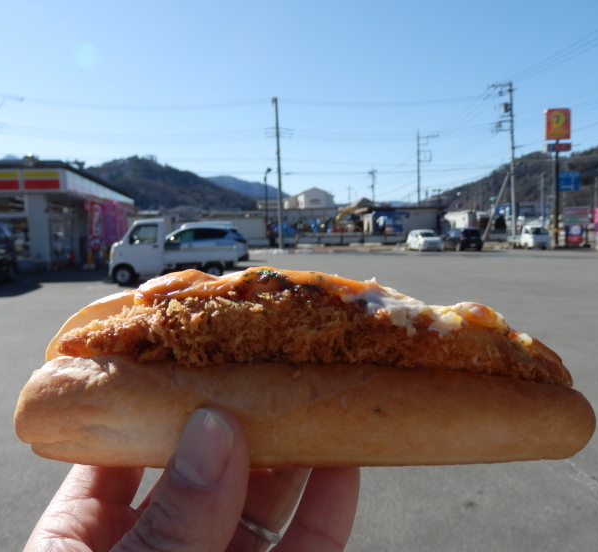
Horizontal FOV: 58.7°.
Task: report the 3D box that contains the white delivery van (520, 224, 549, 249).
[{"bbox_3d":[17.302,-2.897,40.000,1.475,1.800,3.350,-2,5,-7],"label":"white delivery van"}]

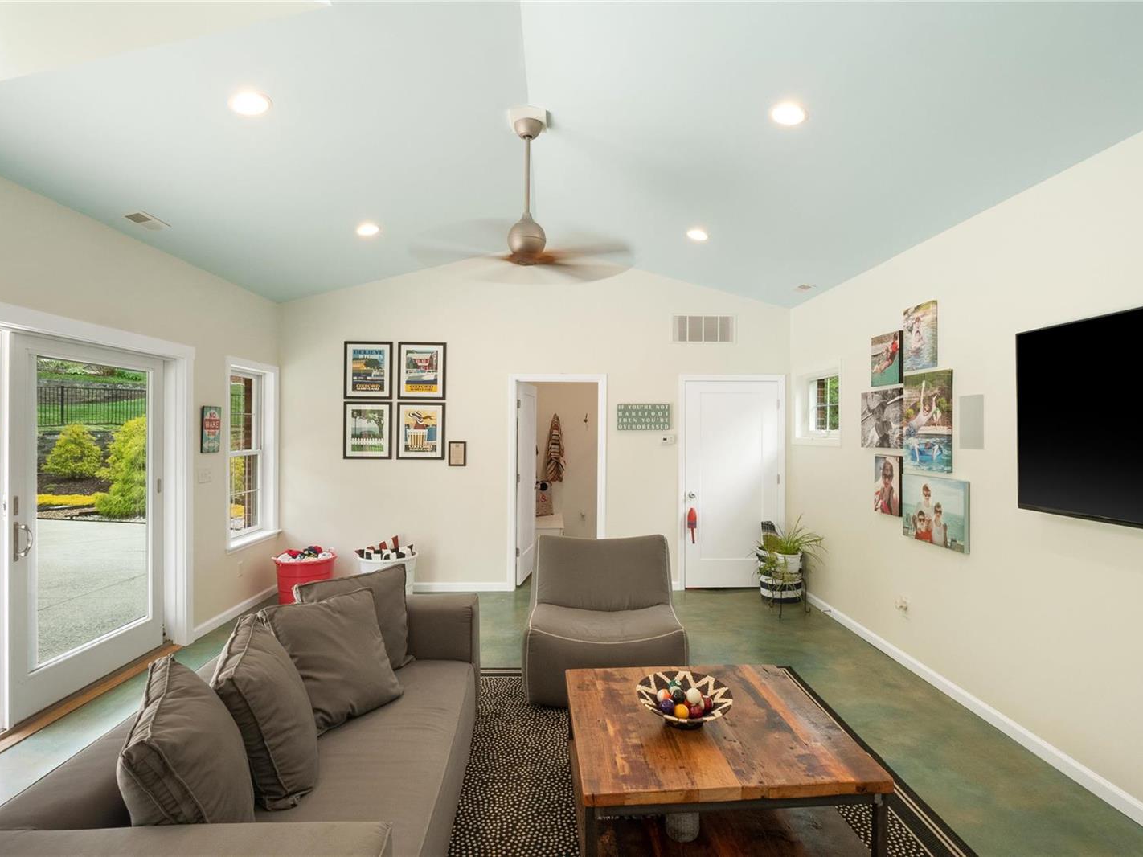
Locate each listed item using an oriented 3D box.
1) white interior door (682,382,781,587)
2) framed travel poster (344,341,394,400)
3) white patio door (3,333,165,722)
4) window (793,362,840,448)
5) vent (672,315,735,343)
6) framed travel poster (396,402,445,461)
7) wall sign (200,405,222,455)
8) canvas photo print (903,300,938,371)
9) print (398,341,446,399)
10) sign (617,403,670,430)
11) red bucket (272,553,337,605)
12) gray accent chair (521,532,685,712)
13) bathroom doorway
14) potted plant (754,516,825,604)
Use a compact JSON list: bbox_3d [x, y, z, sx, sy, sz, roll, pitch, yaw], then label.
[{"bbox_3d":[1.591,0.557,5.683,0.940,2.040,0.045,0,0,-2],"label":"white interior door"},{"bbox_3d":[-1.934,-0.553,5.469,0.457,0.543,0.025,0,0,-2],"label":"framed travel poster"},{"bbox_3d":[-2.916,0.524,3.495,0.055,2.030,1.180,0,0,-2],"label":"white patio door"},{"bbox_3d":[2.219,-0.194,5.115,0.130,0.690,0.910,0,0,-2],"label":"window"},{"bbox_3d":[1.313,-0.981,5.649,0.640,0.295,0.025,0,0,-2],"label":"vent"},{"bbox_3d":[-1.439,0.027,5.488,0.457,0.538,0.025,0,0,-2],"label":"framed travel poster"},{"bbox_3d":[-2.797,0.012,4.423,0.028,0.357,0.228,0,0,-2],"label":"wall sign"},{"bbox_3d":[2.213,-0.577,3.631,0.034,0.405,0.295,0,0,-2],"label":"canvas photo print"},{"bbox_3d":[-1.447,-0.556,5.555,0.460,0.558,0.026,0,0,-2],"label":"print"},{"bbox_3d":[0.713,-0.110,5.623,0.525,0.262,0.027,0,0,-2],"label":"sign"},{"bbox_3d":[-2.374,1.359,5.108,0.530,0.420,0.500,0,0,-2],"label":"red bucket"},{"bbox_3d":[0.216,1.177,3.703,0.930,0.820,0.920,0,0,2],"label":"gray accent chair"},{"bbox_3d":[-0.134,0.533,5.657,0.980,2.110,0.140,0,0,-2],"label":"bathroom doorway"},{"bbox_3d":[1.868,1.194,5.165,0.570,0.800,0.540,0,0,-2],"label":"potted plant"}]

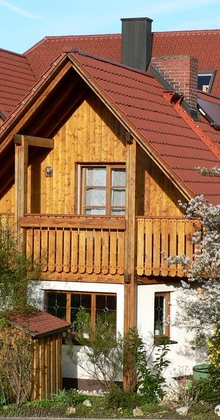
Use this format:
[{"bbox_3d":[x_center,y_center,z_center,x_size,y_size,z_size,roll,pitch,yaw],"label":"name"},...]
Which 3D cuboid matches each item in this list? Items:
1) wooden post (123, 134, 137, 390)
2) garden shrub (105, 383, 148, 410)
[{"bbox_3d":[0.400,1.052,21.068,0.200,5.098,0.200,1,1,20],"label":"wooden post"},{"bbox_3d":[0.310,3.420,19.945,0.820,0.480,0.700,0,1,0],"label":"garden shrub"}]

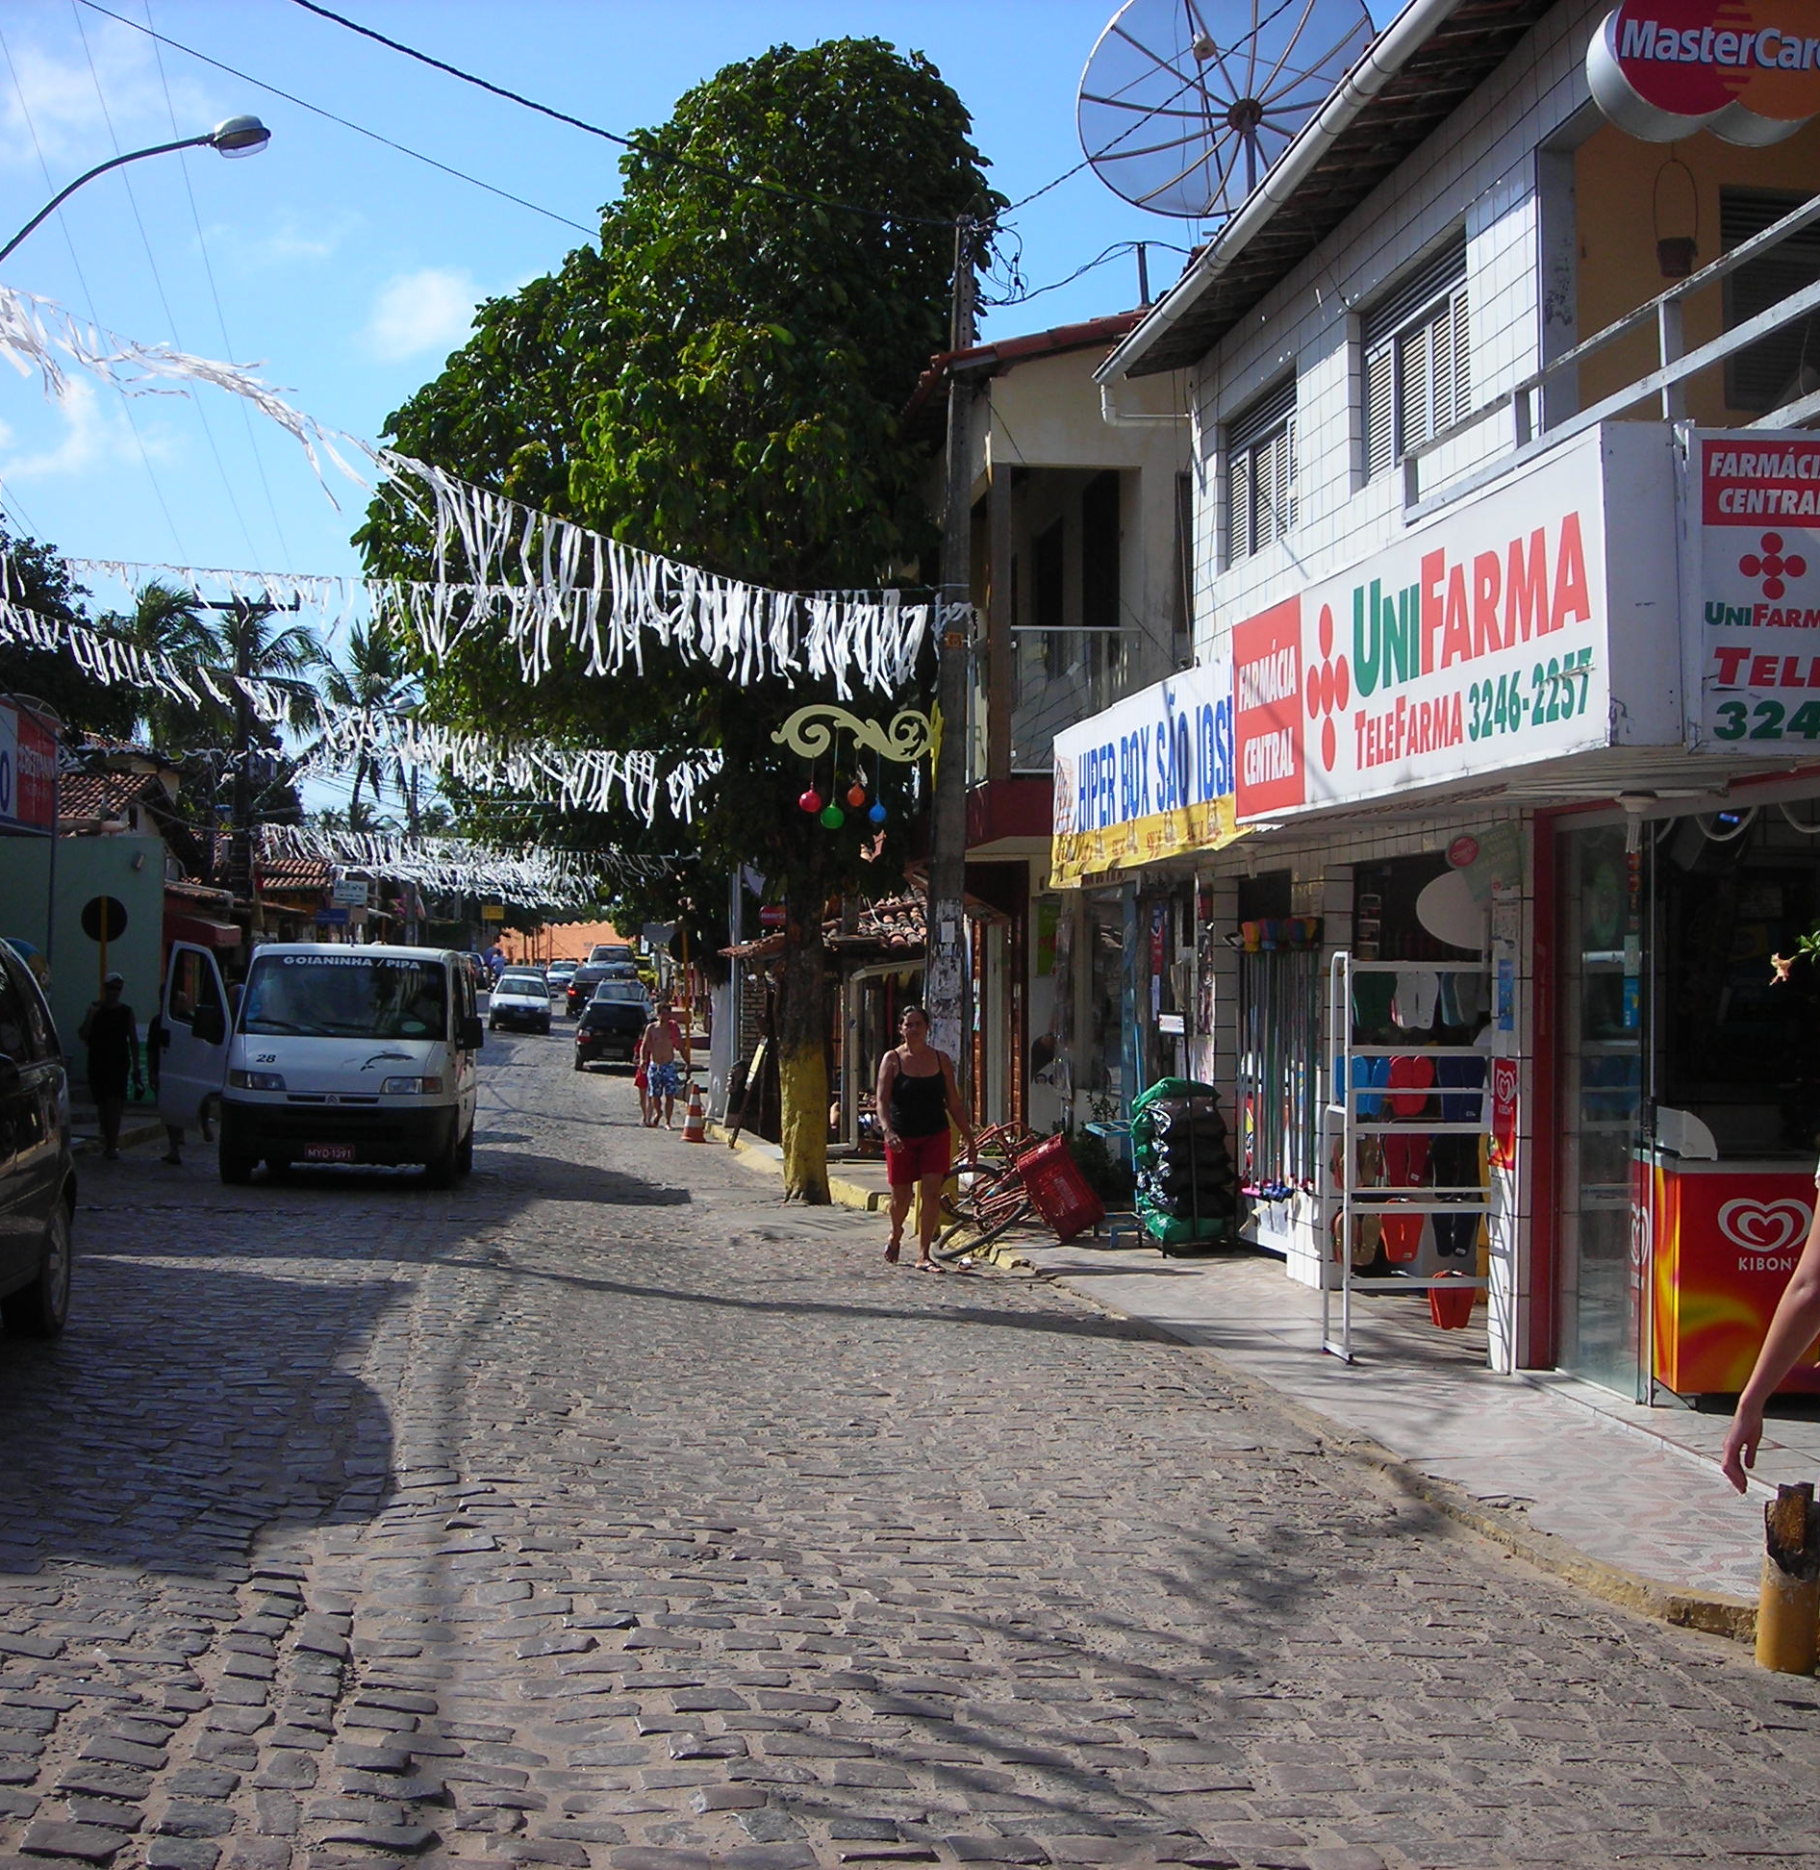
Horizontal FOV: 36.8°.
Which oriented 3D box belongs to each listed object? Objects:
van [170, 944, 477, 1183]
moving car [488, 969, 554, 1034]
[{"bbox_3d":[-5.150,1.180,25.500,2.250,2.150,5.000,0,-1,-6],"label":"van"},{"bbox_3d":[-10.100,1.780,71.000,1.650,1.430,3.900,0,-1,-7],"label":"moving car"}]

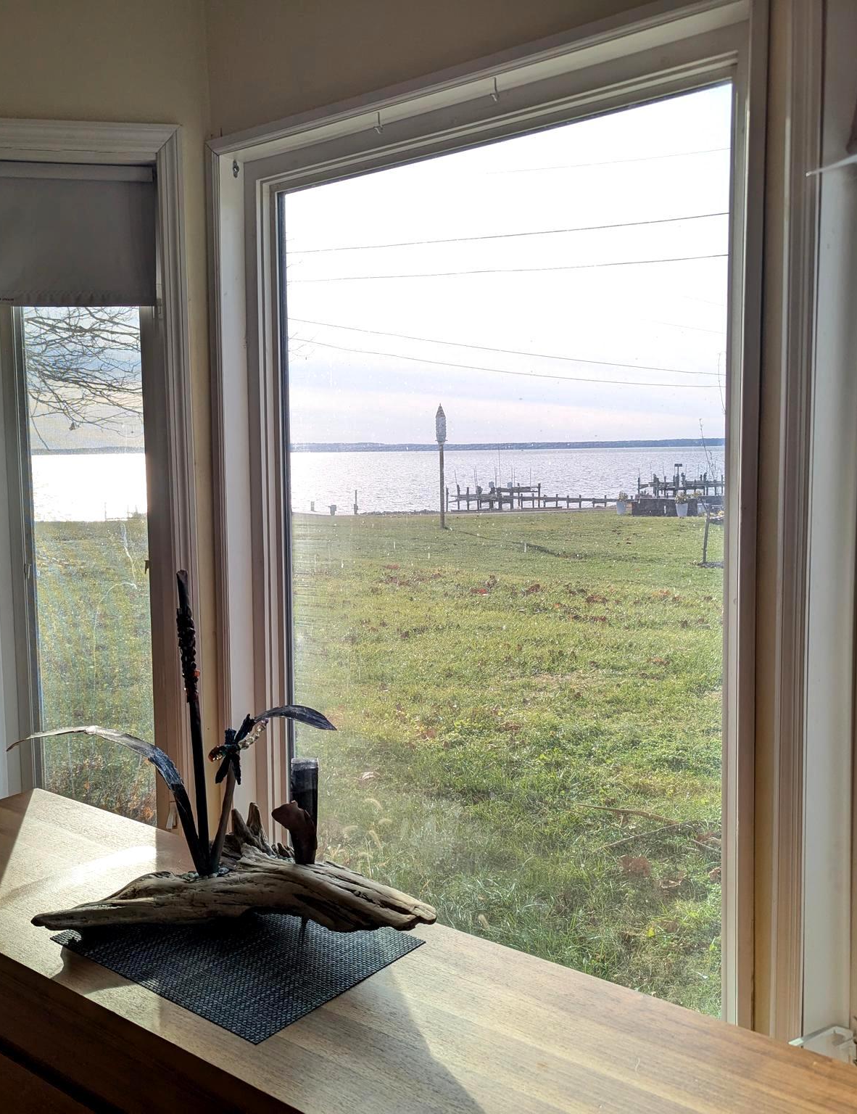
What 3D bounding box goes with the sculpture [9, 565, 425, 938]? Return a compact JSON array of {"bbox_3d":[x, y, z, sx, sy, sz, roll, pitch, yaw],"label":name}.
[{"bbox_3d":[-0.320,0.301,1.589,0.656,0.565,0.220,-1,6,0],"label":"sculpture"}]

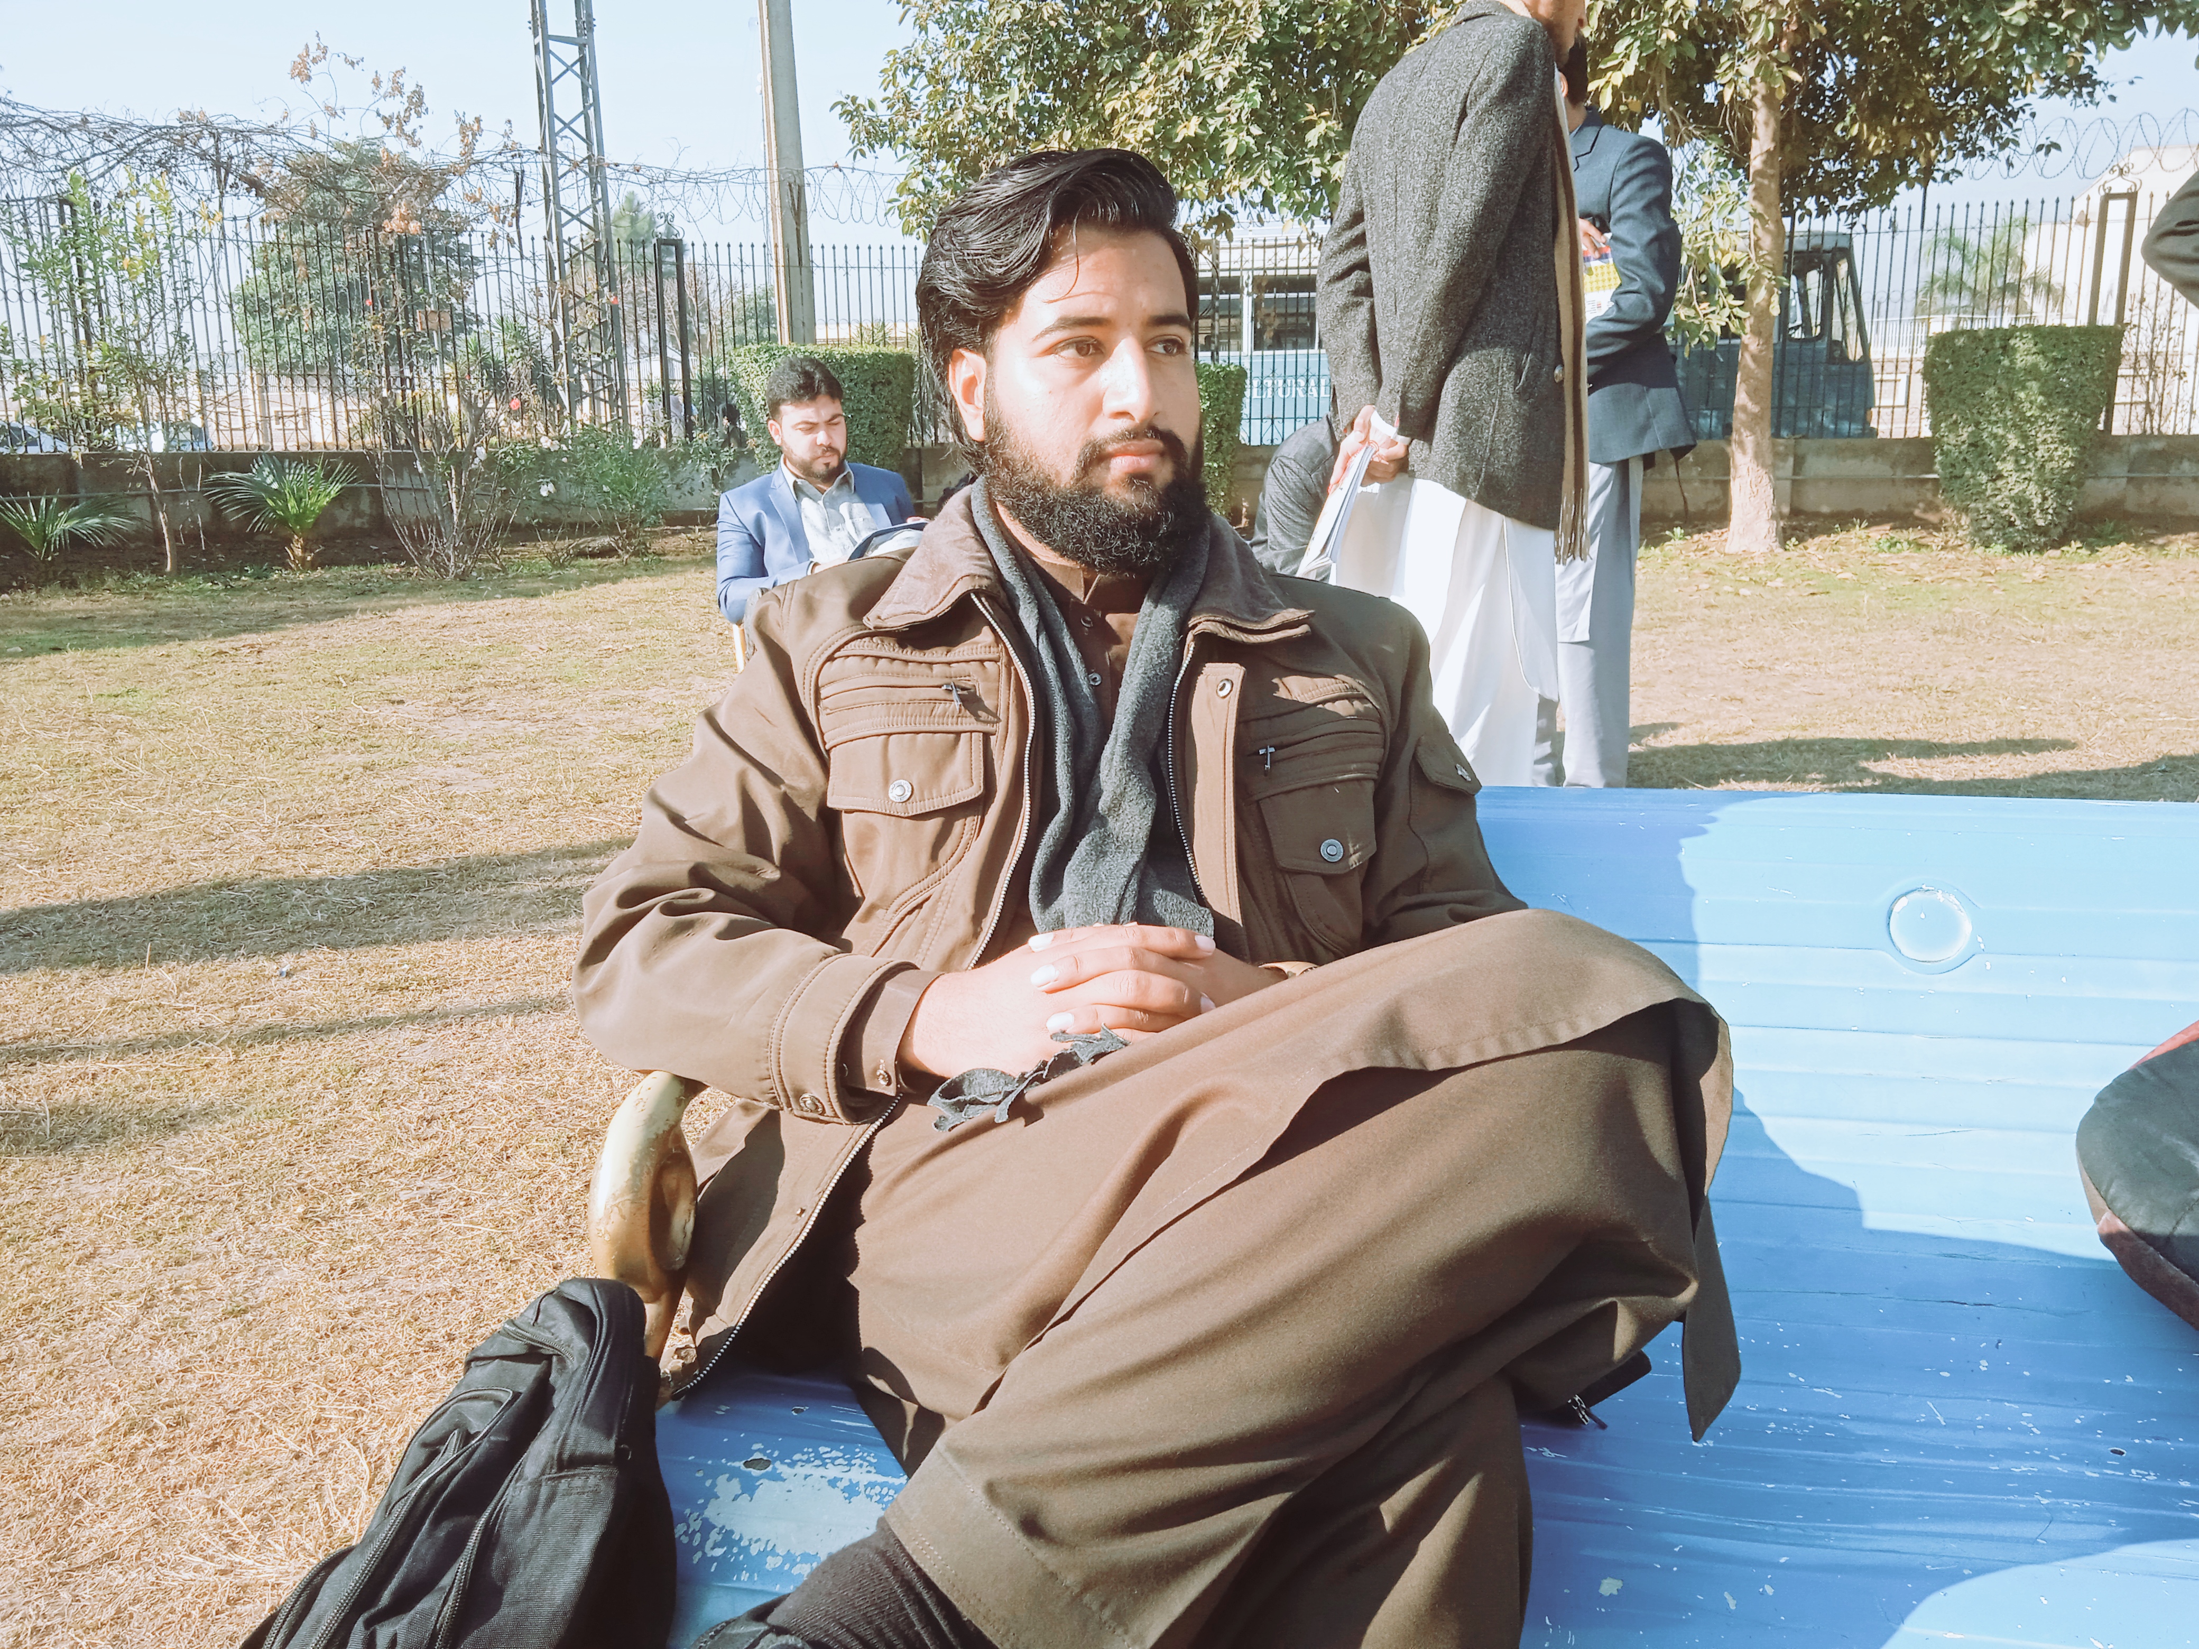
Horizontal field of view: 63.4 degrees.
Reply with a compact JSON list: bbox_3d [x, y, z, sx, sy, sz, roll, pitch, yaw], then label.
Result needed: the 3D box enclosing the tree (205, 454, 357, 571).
[{"bbox_3d":[-6.075,-2.314,13.200,1.120,0.870,1.100,-1,12,0],"label":"tree"}]

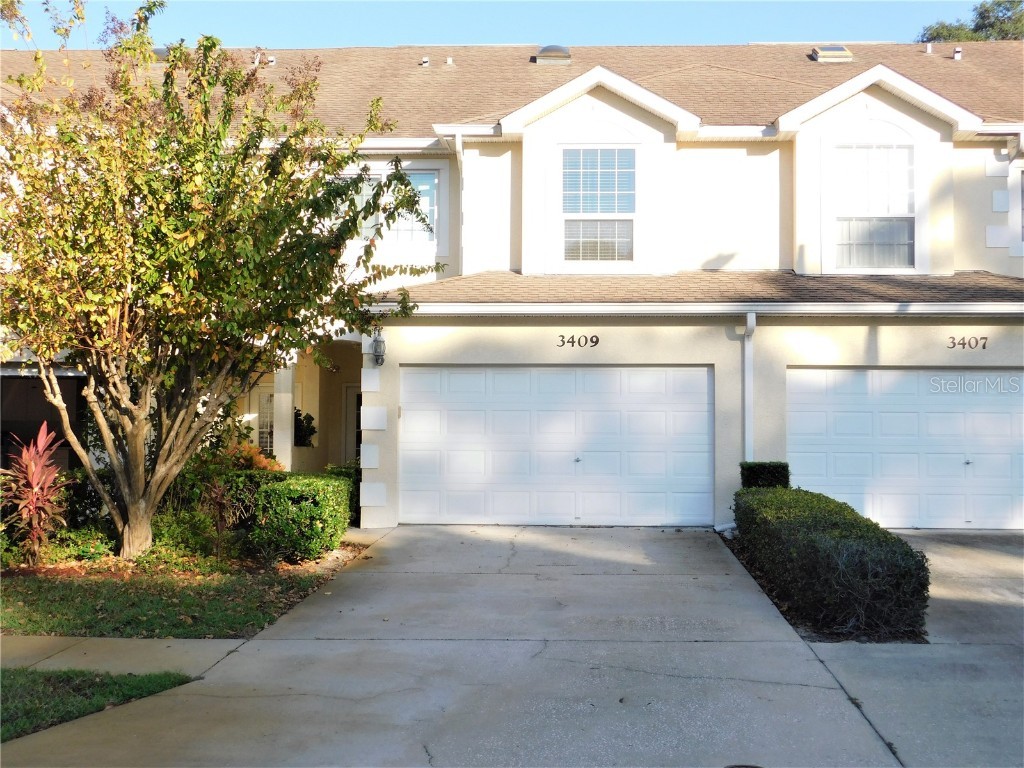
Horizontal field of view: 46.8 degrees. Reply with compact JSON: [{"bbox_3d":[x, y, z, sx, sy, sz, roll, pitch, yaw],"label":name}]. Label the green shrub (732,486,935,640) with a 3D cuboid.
[{"bbox_3d":[3.025,1.641,11.916,0.826,0.805,5.300,0,-1,3],"label":"green shrub"}]

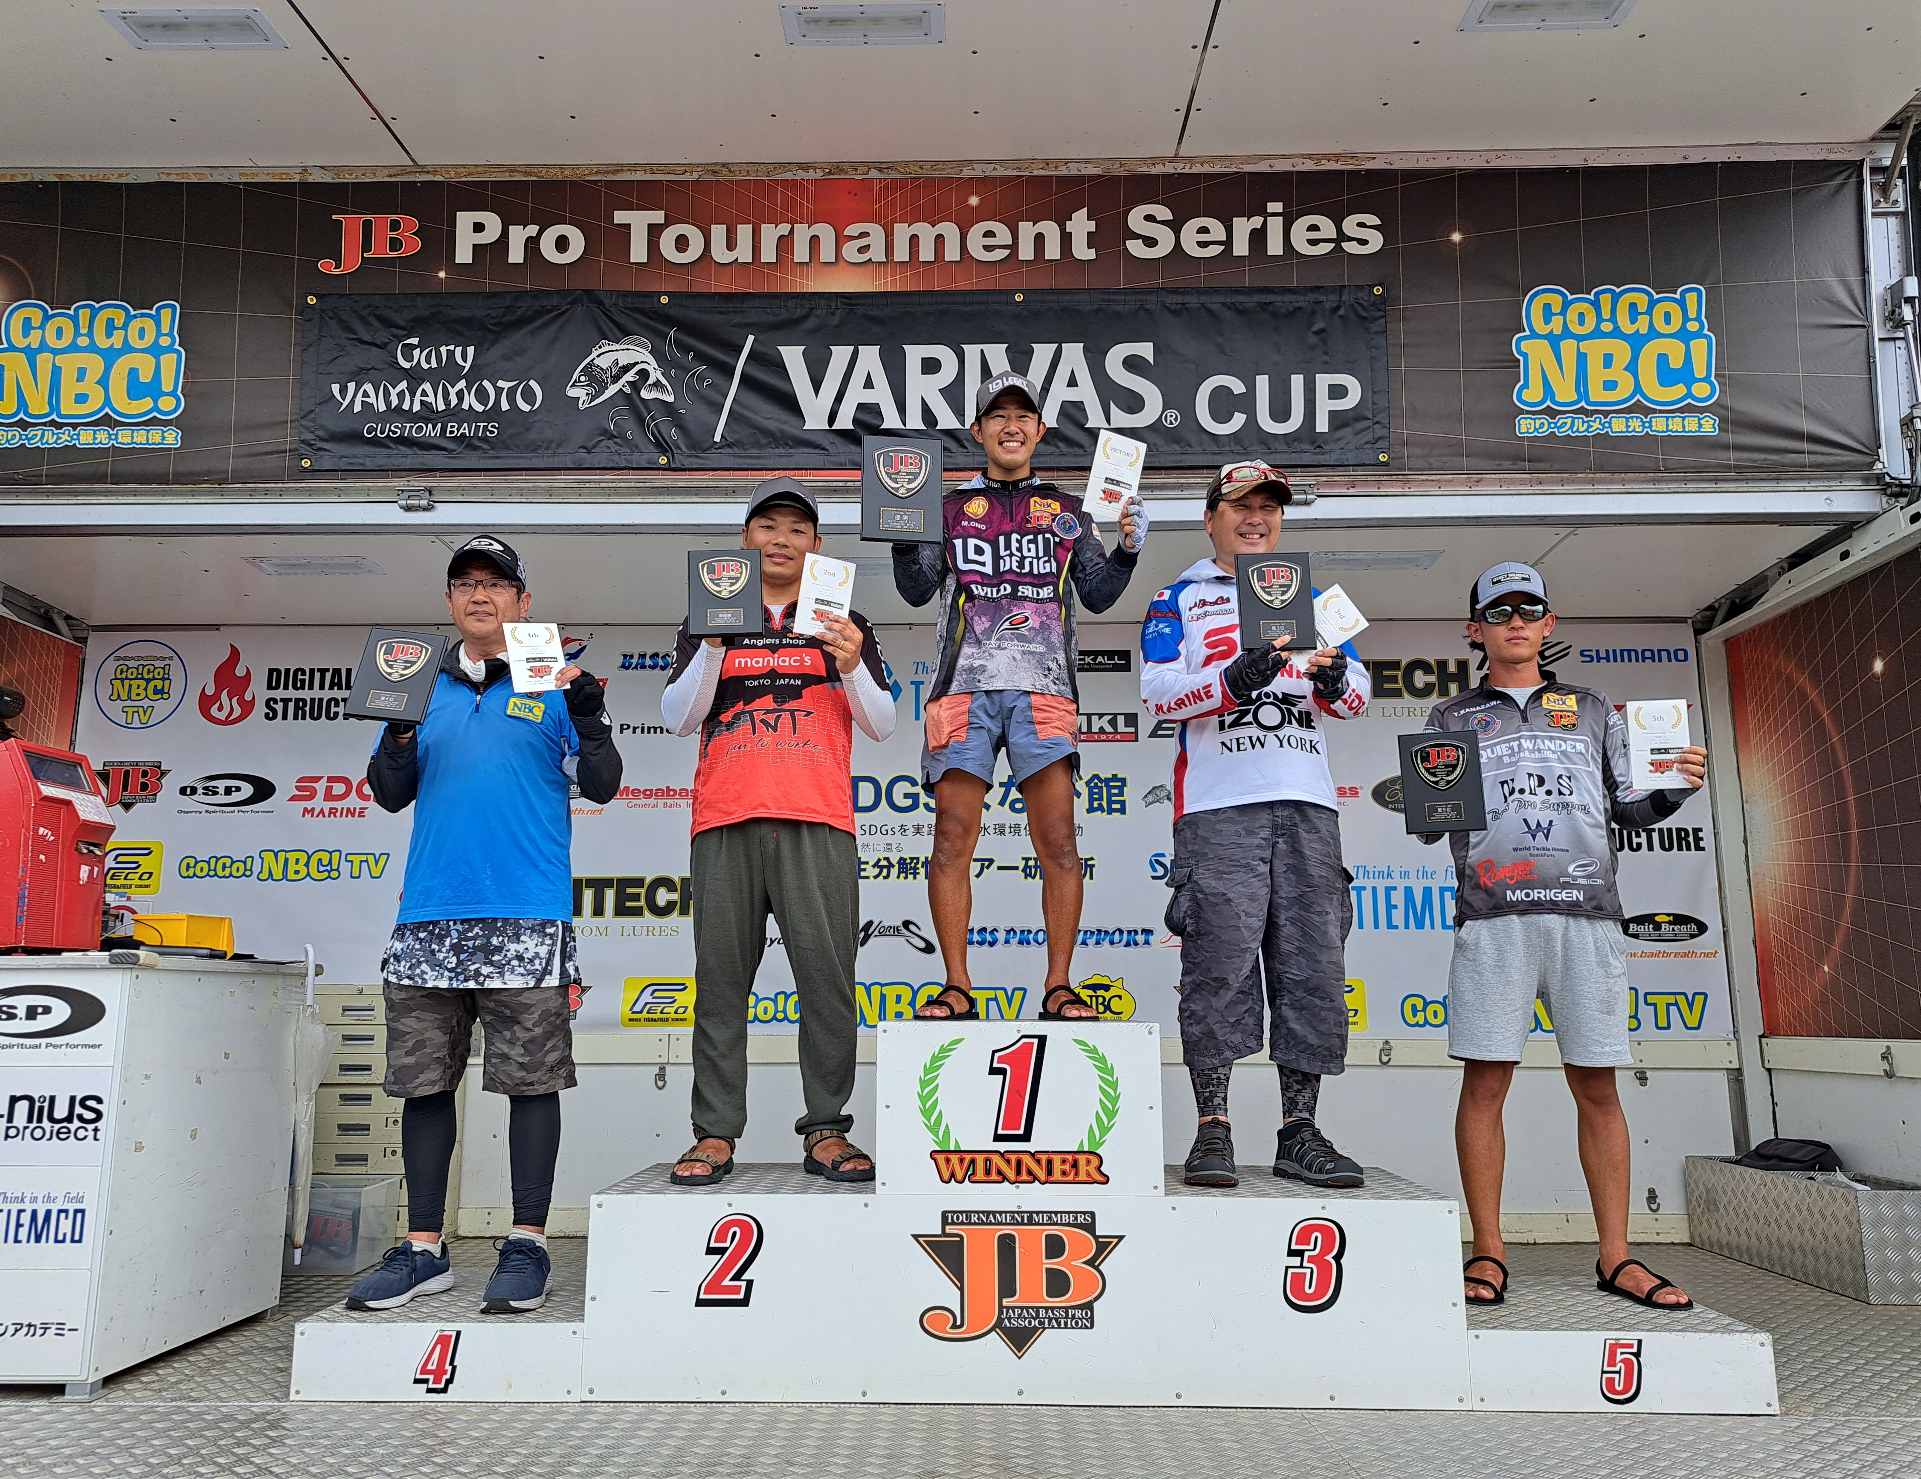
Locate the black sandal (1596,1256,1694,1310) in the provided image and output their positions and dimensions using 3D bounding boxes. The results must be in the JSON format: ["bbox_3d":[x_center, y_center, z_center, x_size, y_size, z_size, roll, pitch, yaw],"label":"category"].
[{"bbox_3d":[1.585,1.253,3.168,0.100,0.080,0.265,3,-11,-15],"label":"black sandal"}]

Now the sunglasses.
[{"bbox_3d":[1.375,-0.302,3.419,0.148,0.050,0.152,-3,-8,15],"label":"sunglasses"}]

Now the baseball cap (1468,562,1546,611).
[{"bbox_3d":[1.367,-0.407,3.424,0.178,0.138,0.262,-3,-5,16],"label":"baseball cap"}]

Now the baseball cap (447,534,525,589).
[{"bbox_3d":[-1.213,-0.459,3.496,0.175,0.130,0.260,1,-1,-6],"label":"baseball cap"}]

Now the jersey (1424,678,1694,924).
[{"bbox_3d":[1.424,0.136,3.327,0.580,0.630,0.360,-3,-11,15],"label":"jersey"}]

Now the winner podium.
[{"bbox_3d":[0.144,1.056,3.197,3.075,0.778,0.607,0,-11,1],"label":"winner podium"}]

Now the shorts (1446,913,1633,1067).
[{"bbox_3d":[1.384,0.578,3.293,0.410,0.420,0.270,-3,-11,16],"label":"shorts"}]

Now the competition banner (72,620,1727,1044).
[{"bbox_3d":[-0.304,0.317,5.097,6.160,1.545,0.020,0,-11,1],"label":"competition banner"}]

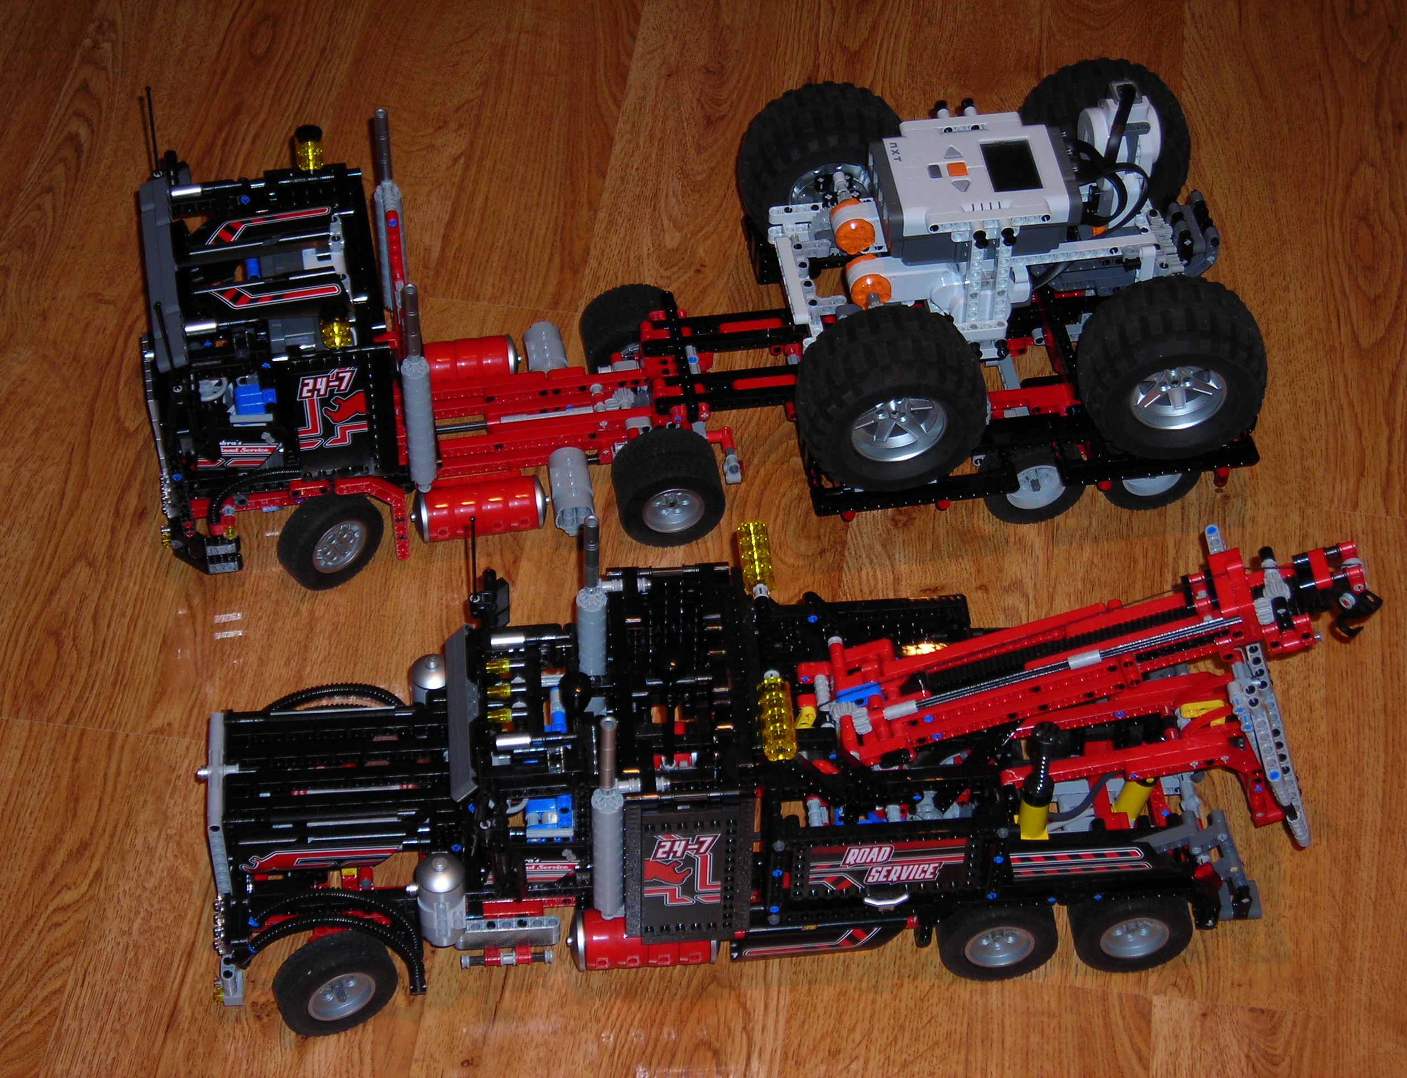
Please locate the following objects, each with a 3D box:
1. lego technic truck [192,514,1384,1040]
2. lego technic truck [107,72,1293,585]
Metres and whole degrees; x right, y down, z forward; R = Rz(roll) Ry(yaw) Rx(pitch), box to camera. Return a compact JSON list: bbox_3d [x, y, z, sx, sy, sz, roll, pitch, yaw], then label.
[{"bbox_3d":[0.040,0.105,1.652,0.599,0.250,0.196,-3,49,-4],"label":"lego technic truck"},{"bbox_3d":[-0.008,-0.131,1.858,0.638,0.252,0.242,-7,49,-7],"label":"lego technic truck"}]

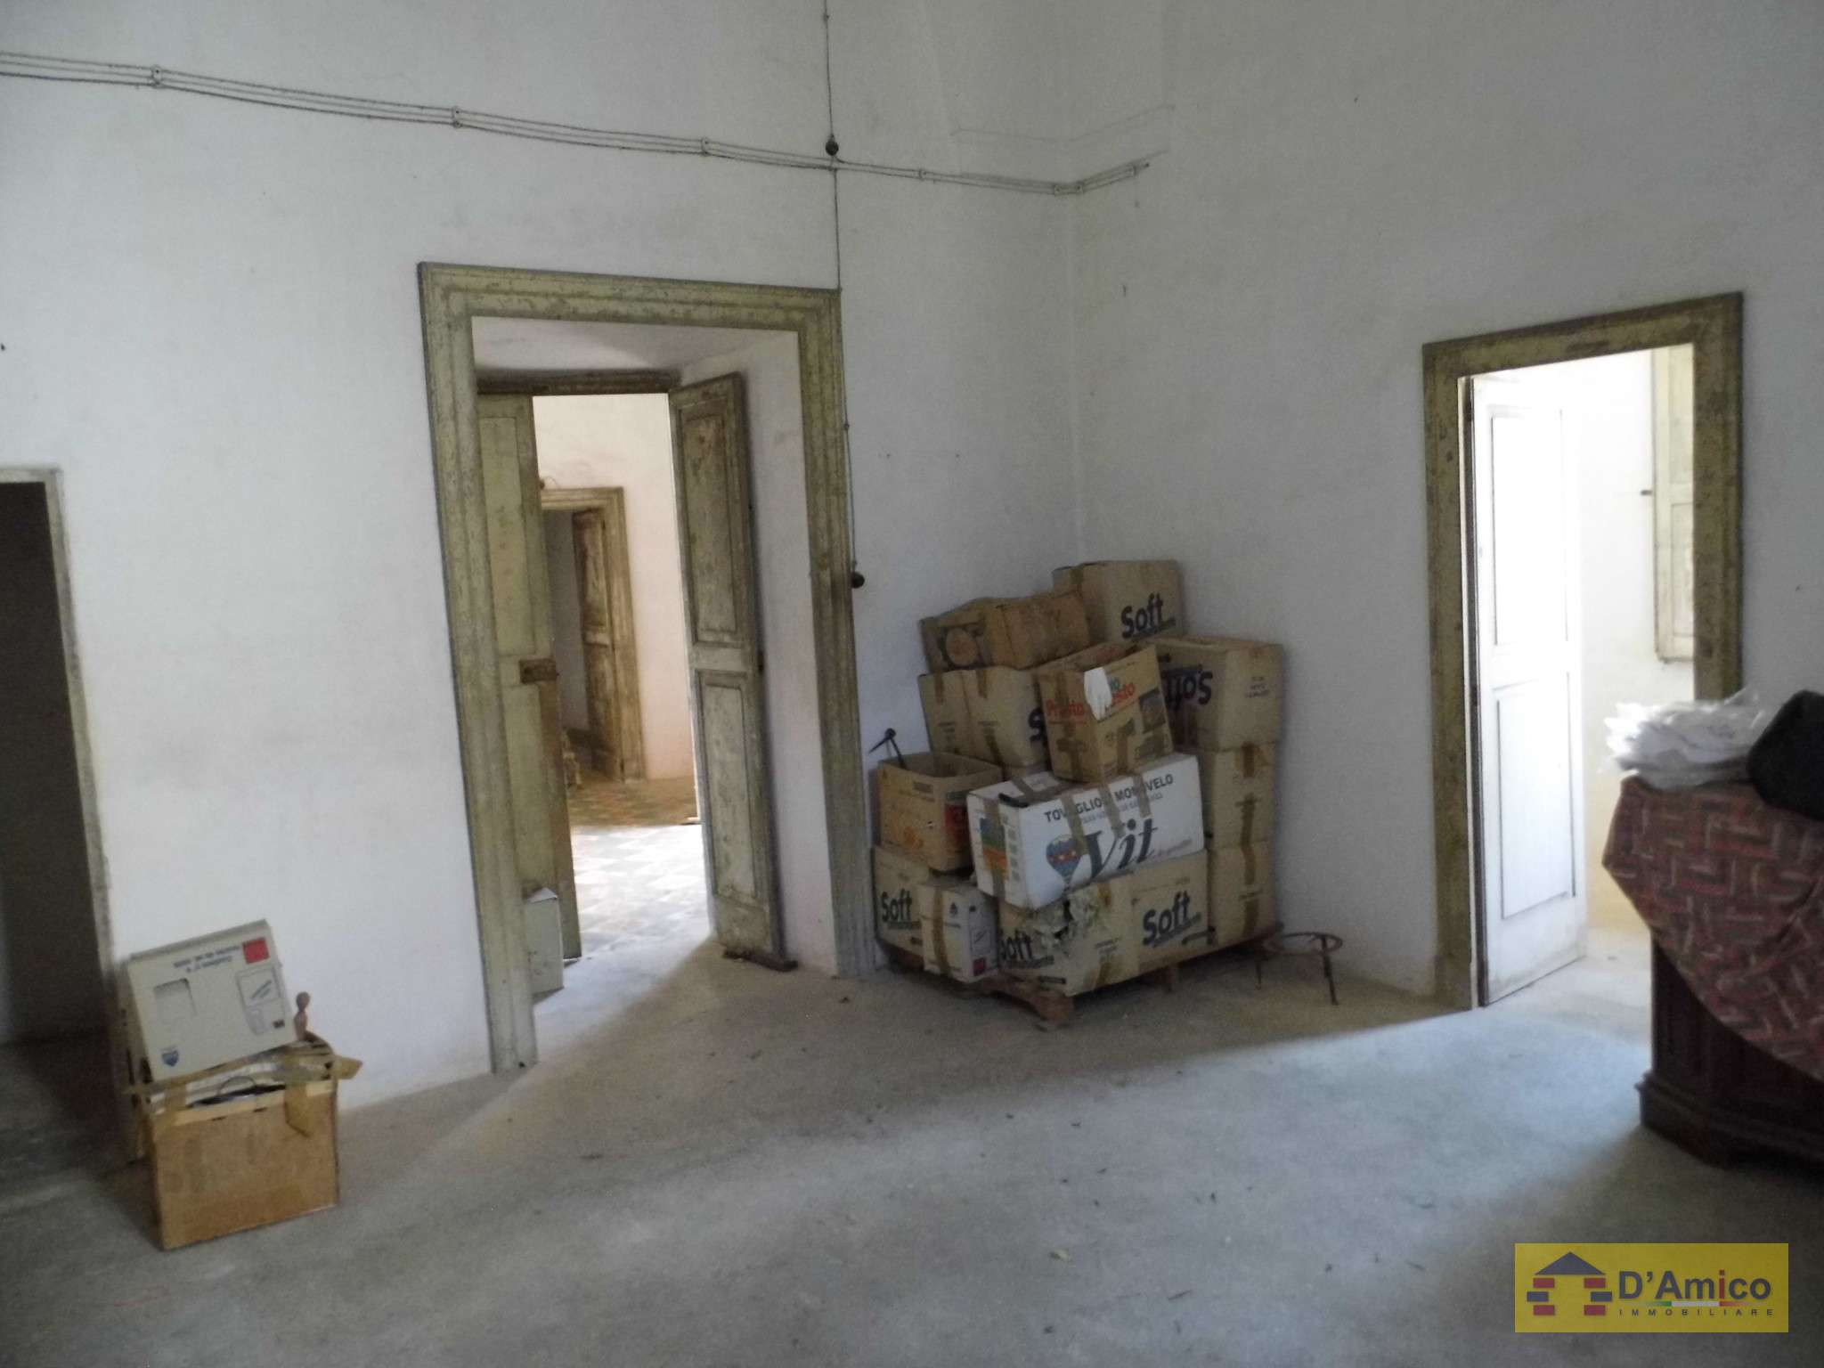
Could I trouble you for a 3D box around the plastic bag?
[{"bbox_3d":[2.031,0.135,3.435,0.370,0.200,0.280,0,6,29],"label":"plastic bag"}]

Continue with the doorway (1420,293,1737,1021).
[{"bbox_3d":[2.041,0.008,4.007,0.170,2.170,0.941,-7,7,-34],"label":"doorway"}]

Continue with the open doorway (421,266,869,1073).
[{"bbox_3d":[-0.867,-0.087,4.618,1.462,2.576,0.200,-7,7,-33],"label":"open doorway"}]

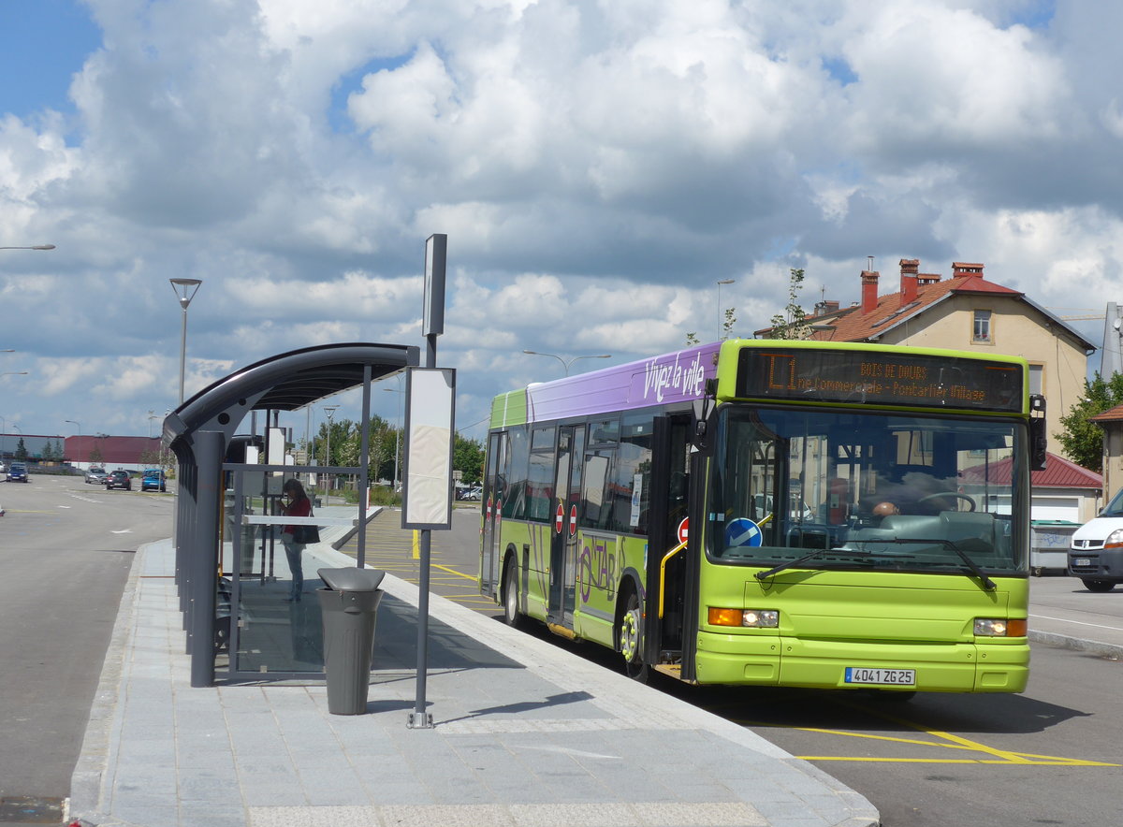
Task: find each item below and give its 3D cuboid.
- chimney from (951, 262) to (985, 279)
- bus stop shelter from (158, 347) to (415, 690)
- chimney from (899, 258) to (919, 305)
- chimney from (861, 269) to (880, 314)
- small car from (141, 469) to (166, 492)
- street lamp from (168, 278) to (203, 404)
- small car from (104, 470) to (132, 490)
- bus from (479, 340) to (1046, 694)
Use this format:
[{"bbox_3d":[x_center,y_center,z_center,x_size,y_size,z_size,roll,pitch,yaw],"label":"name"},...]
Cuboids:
[{"bbox_3d":[21.554,-7.530,113.500,1.620,0.964,0.650,2,-2,-11],"label":"chimney"},{"bbox_3d":[-3.159,0.880,21.426,1.779,2.453,13.000,2,-2,-11],"label":"bus stop shelter"},{"bbox_3d":[18.754,-7.093,115.500,0.950,2.474,0.650,2,-2,-11],"label":"chimney"},{"bbox_3d":[17.522,-6.866,121.300,0.950,2.494,0.650,2,-2,-11],"label":"chimney"},{"bbox_3d":[-27.593,4.538,144.800,1.620,1.520,3.600,2,-2,-11],"label":"small car"},{"bbox_3d":[-7.554,-0.019,42.490,0.620,5.348,0.620,2,-2,-11],"label":"street lamp"},{"bbox_3d":[-32.038,4.877,154.975,1.700,1.450,3.950,2,-2,-11],"label":"small car"},{"bbox_3d":[1.265,0.996,20.304,2.630,2.750,10.440,2,-2,-11],"label":"bus"}]

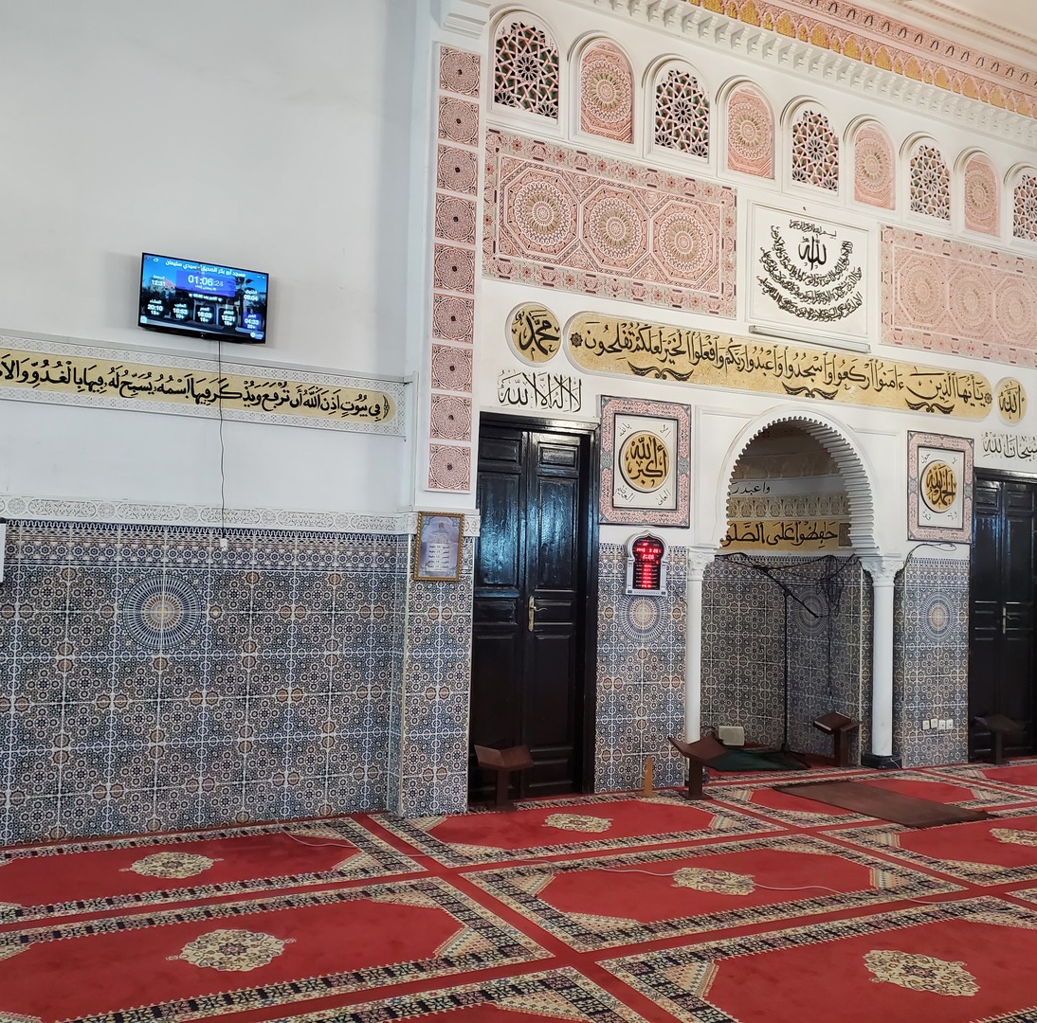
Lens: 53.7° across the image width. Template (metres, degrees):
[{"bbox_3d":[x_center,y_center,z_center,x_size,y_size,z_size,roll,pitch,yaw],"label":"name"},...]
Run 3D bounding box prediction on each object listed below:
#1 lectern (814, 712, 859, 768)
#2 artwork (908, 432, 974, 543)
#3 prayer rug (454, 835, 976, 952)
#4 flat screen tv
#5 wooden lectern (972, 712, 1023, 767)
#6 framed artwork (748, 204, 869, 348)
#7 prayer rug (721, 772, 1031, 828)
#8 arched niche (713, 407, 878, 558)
[{"bbox_3d":[2.691,1.932,8.640,0.242,0.404,0.364,3,-3,-21],"label":"lectern"},{"bbox_3d":[3.651,-0.205,8.858,0.783,0.929,0.040,3,-3,-27],"label":"artwork"},{"bbox_3d":[0.991,1.876,5.214,2.265,0.015,1.195,3,-4,-27],"label":"prayer rug"},{"bbox_3d":[-1.834,-1.245,6.006,0.722,0.424,0.066,3,-3,-27],"label":"flat screen tv"},{"bbox_3d":[4.184,2.001,8.952,0.370,0.400,0.260,4,-4,-30],"label":"wooden lectern"},{"bbox_3d":[2.369,-1.916,8.262,1.262,0.919,0.040,3,-3,-27],"label":"framed artwork"},{"bbox_3d":[2.542,2.059,7.434,2.222,0.015,1.151,3,-3,-27],"label":"prayer rug"},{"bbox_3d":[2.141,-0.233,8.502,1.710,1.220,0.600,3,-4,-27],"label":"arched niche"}]

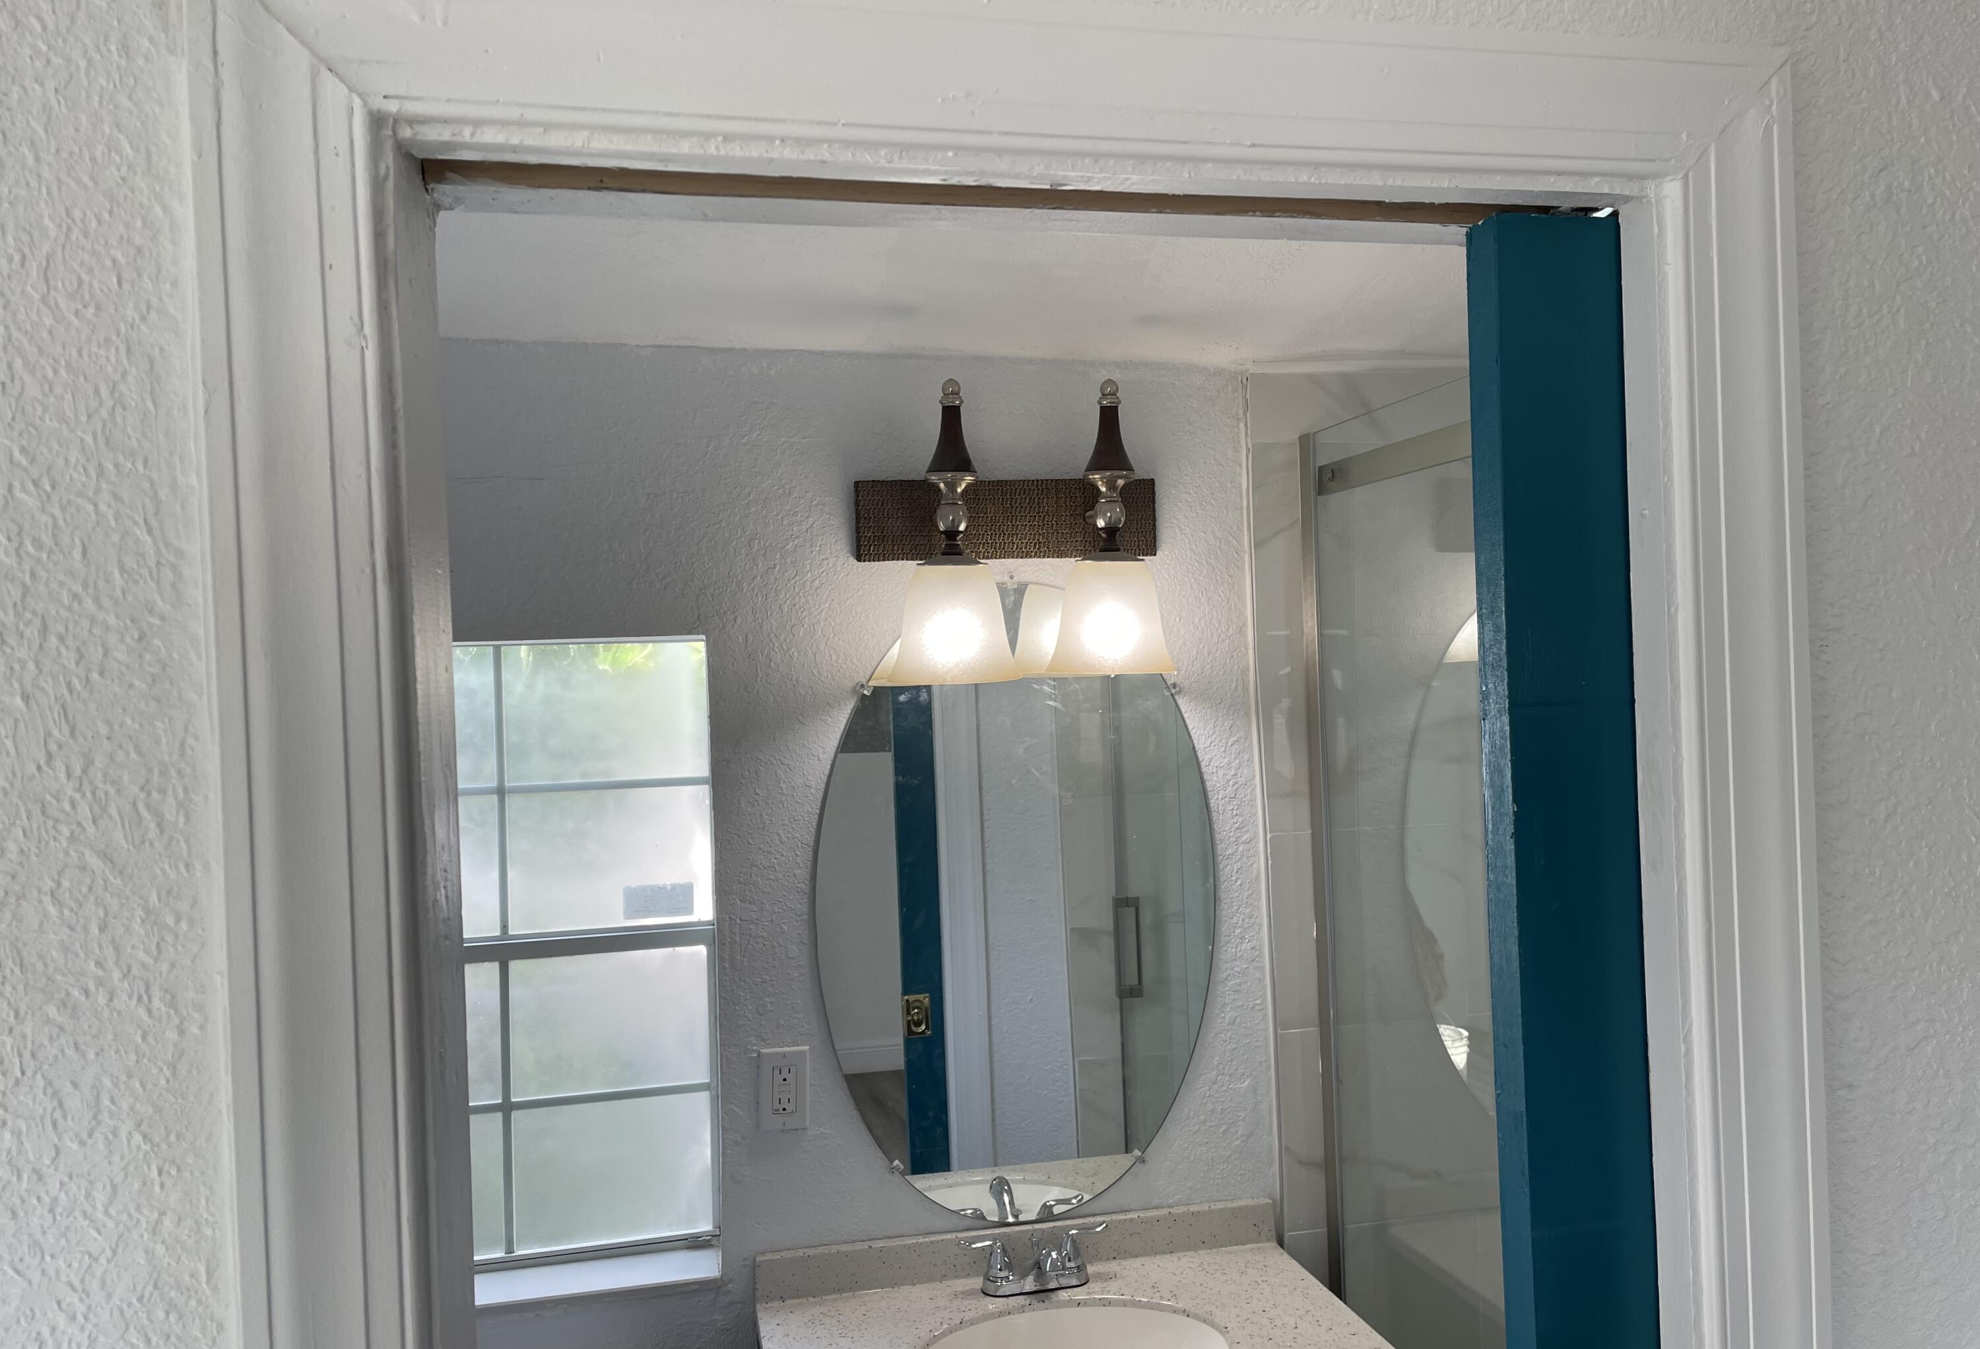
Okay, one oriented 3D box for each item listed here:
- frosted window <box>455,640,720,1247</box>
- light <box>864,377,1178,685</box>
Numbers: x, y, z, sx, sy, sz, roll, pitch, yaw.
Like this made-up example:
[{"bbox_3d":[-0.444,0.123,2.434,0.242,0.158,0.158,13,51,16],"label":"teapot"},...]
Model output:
[{"bbox_3d":[-0.695,0.403,2.137,0.585,0.885,0.075,-2,0,-13],"label":"frosted window"},{"bbox_3d":[0.046,-0.198,2.066,0.442,0.415,0.210,-2,0,-13],"label":"light"}]

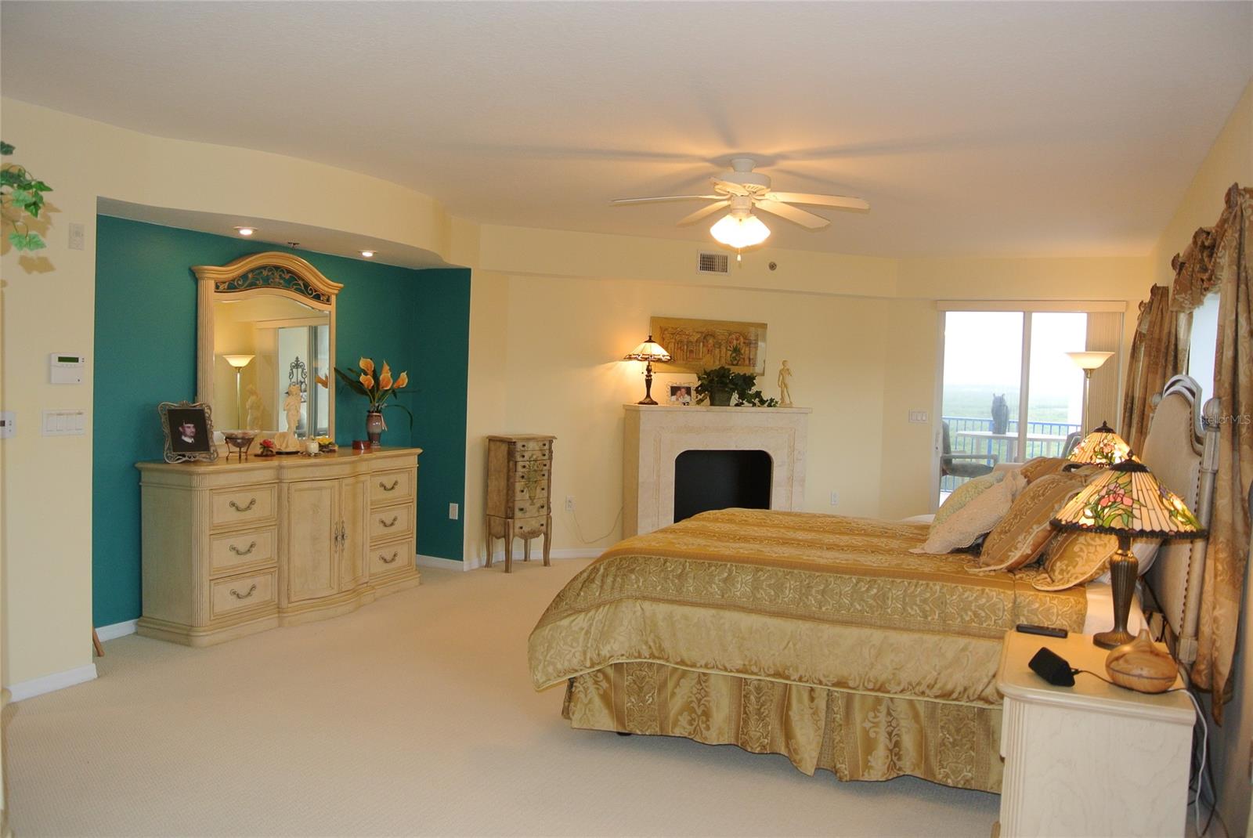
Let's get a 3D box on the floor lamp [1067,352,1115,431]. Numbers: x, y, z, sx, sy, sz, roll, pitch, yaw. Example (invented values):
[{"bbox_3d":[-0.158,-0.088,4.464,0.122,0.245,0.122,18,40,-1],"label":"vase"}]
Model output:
[{"bbox_3d":[3.354,0.382,6.893,0.342,1.751,0.342,2,3,0],"label":"floor lamp"}]

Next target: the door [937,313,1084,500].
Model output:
[{"bbox_3d":[3.415,0.145,8.205,1.430,2.180,0.130,3,3,25],"label":"door"}]

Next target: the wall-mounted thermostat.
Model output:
[{"bbox_3d":[-2.490,-0.223,4.189,0.030,0.133,0.165,3,3,25],"label":"wall-mounted thermostat"}]

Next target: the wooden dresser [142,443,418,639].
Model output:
[{"bbox_3d":[-1.956,0.686,5.703,0.573,0.942,1.800,3,3,28],"label":"wooden dresser"}]

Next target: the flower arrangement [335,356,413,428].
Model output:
[{"bbox_3d":[-1.712,-0.182,6.371,0.380,0.478,0.460,3,3,28],"label":"flower arrangement"}]

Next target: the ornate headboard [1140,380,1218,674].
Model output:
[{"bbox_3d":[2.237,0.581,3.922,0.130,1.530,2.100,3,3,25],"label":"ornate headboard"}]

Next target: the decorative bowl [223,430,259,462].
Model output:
[{"bbox_3d":[-2.194,0.156,5.325,0.210,0.185,0.210,2,3,0],"label":"decorative bowl"}]

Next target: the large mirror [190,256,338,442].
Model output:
[{"bbox_3d":[-2.223,-0.406,5.862,0.110,1.270,1.220,3,3,25],"label":"large mirror"}]

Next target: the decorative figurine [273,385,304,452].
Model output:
[{"bbox_3d":[-2.051,-0.003,5.711,0.160,0.429,0.190,3,3,28],"label":"decorative figurine"}]

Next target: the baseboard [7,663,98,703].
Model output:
[{"bbox_3d":[-2.574,1.180,4.214,0.018,0.068,0.405,3,3,27],"label":"baseboard"}]

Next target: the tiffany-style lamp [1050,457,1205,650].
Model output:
[{"bbox_3d":[1.605,0.421,3.031,0.491,0.589,0.491,3,3,20],"label":"tiffany-style lamp"}]

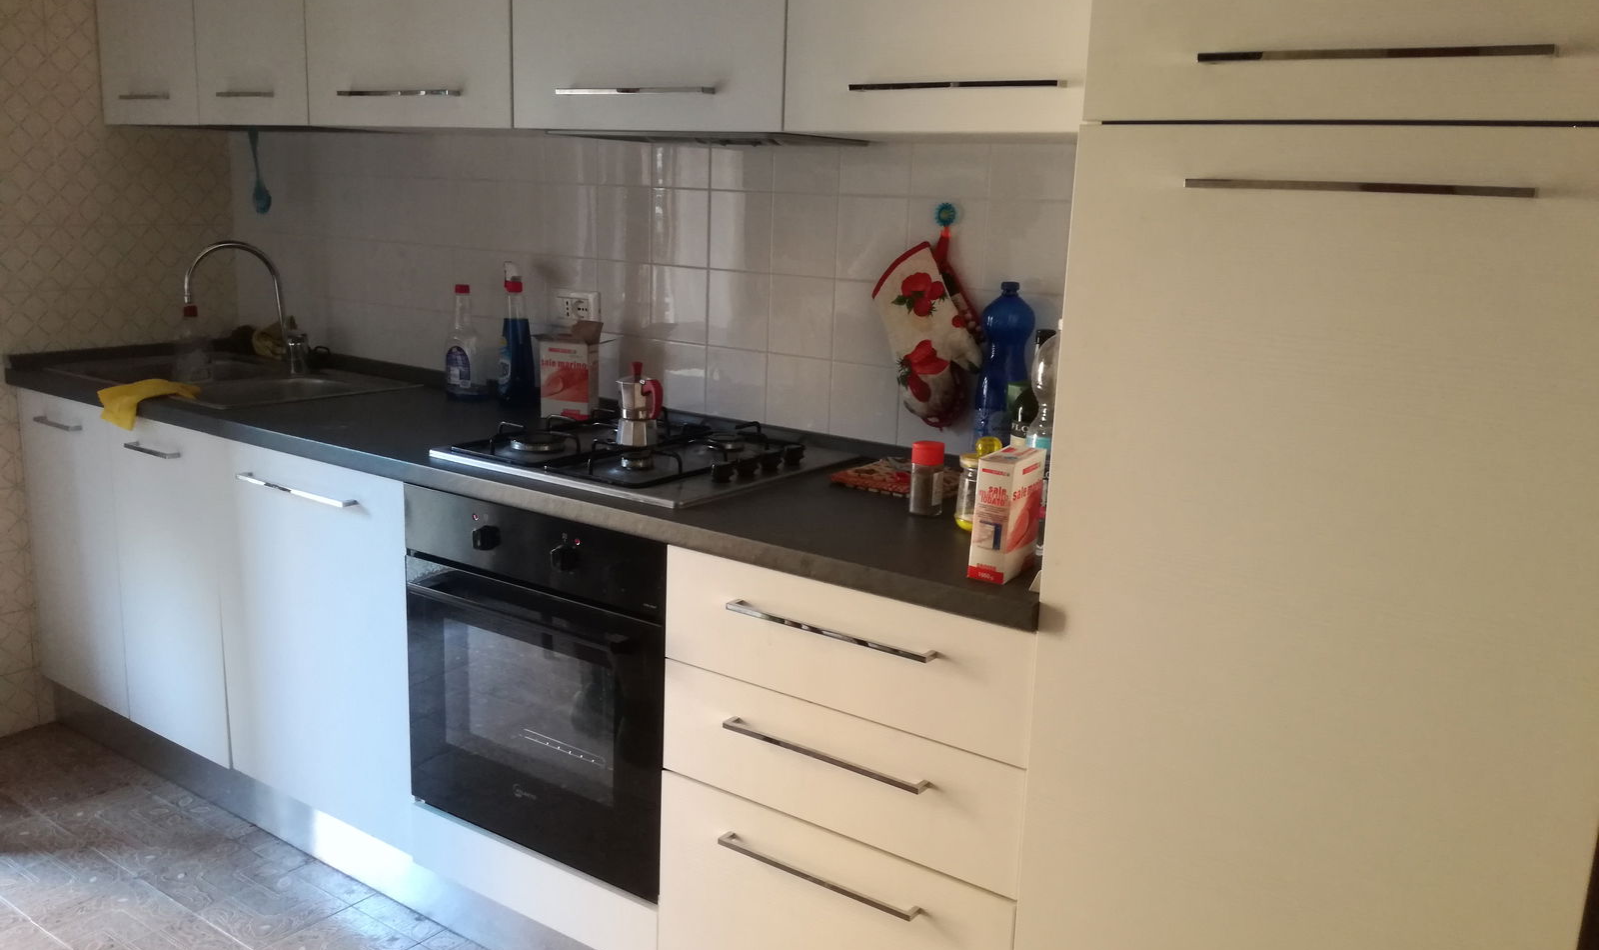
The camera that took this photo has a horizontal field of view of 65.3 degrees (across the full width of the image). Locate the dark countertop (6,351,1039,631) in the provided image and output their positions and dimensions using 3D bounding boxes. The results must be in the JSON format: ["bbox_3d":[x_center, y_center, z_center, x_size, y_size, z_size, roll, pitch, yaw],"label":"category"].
[{"bbox_3d":[-0.629,-0.077,2.463,2.638,0.041,0.607,11,15,33],"label":"dark countertop"}]

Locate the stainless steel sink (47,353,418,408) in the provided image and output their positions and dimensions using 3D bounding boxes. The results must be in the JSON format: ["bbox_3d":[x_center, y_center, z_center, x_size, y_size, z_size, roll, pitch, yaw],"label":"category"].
[{"bbox_3d":[-1.352,-0.160,2.972,0.780,0.150,0.500,11,15,33],"label":"stainless steel sink"}]

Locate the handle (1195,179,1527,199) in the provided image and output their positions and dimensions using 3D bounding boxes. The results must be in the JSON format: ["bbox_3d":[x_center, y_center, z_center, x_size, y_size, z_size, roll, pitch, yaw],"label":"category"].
[{"bbox_3d":[0.557,-0.289,1.259,0.328,0.011,0.034,11,15,33],"label":"handle"}]

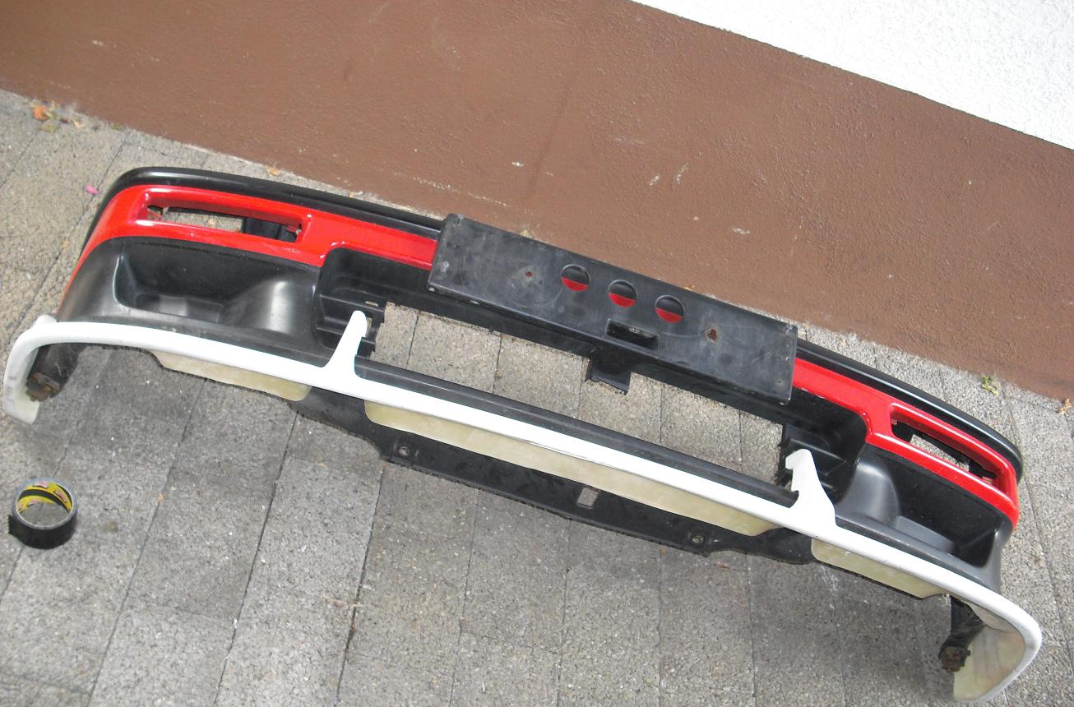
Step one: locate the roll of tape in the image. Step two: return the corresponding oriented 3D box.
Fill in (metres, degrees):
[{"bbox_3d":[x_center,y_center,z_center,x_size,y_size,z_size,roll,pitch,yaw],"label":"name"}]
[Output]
[{"bbox_3d":[-0.702,0.230,1.681,0.087,0.053,0.086,0,52,-23],"label":"roll of tape"}]

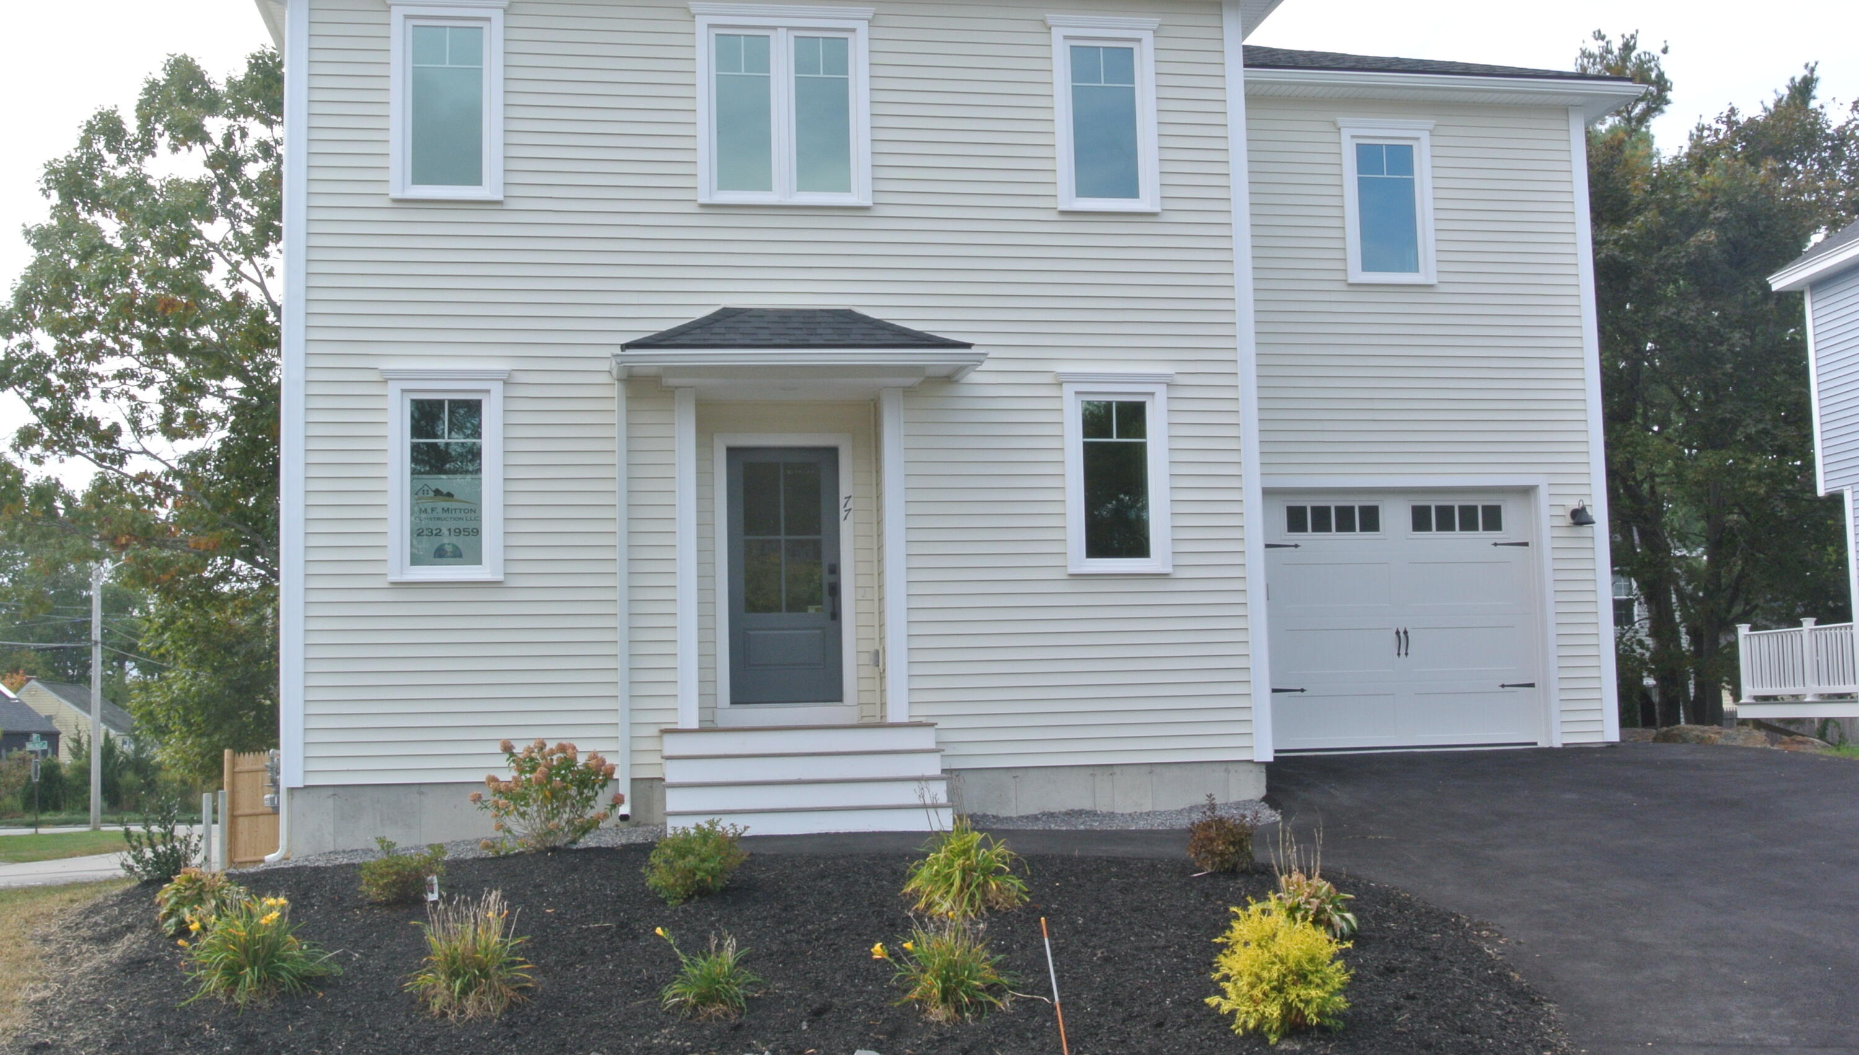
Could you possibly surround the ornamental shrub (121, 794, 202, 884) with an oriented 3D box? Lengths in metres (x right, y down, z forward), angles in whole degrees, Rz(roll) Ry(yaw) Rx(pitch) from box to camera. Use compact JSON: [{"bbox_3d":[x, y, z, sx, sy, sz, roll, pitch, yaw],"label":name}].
[{"bbox_3d":[-4.886,1.982,12.834,0.507,0.545,0.457,0,-6,-10],"label":"ornamental shrub"}]

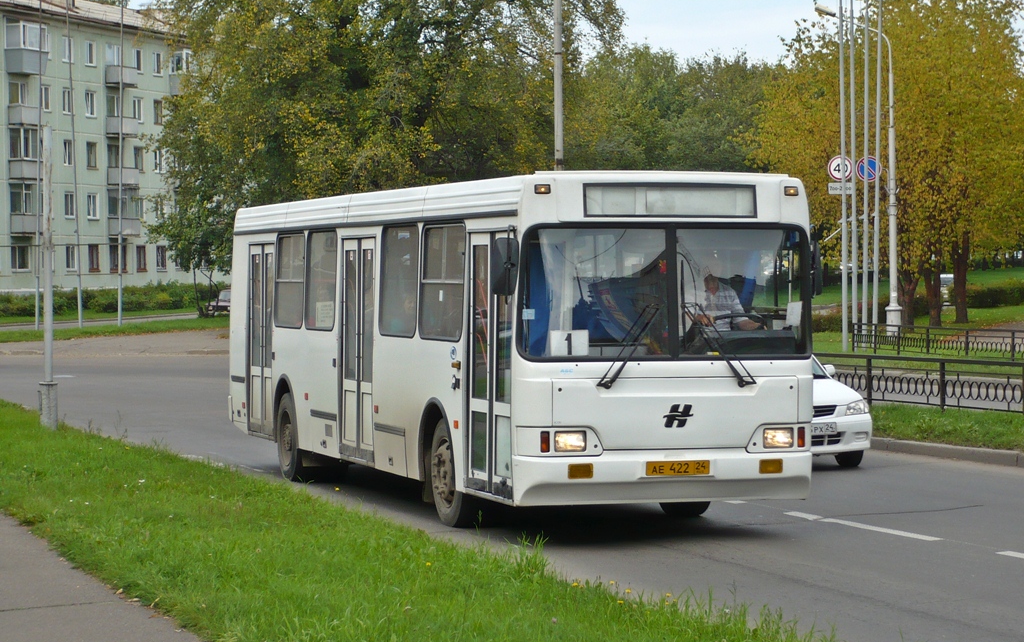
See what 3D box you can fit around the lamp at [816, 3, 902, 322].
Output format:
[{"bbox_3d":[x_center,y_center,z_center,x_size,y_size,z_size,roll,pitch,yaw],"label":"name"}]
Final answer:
[{"bbox_3d":[9.360,-4.050,77.700,2.450,9.100,0.450,-1,1,-17],"label":"lamp"}]

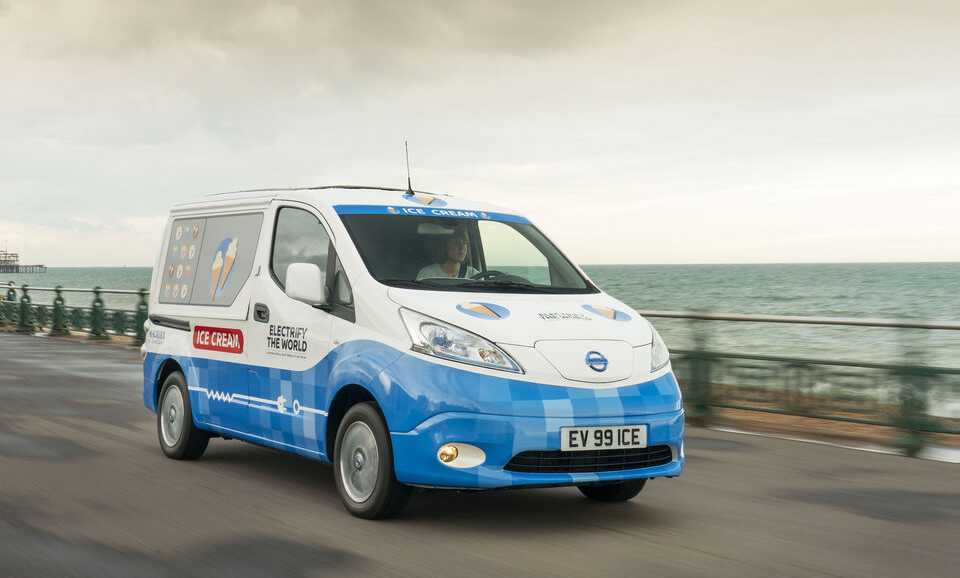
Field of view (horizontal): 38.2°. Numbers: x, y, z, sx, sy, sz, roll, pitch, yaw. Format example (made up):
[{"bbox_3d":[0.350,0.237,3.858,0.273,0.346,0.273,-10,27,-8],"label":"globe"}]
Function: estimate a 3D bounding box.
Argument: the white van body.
[{"bbox_3d":[-0.568,0.245,8.535,1.820,1.850,4.560,1,0,-32],"label":"white van body"}]

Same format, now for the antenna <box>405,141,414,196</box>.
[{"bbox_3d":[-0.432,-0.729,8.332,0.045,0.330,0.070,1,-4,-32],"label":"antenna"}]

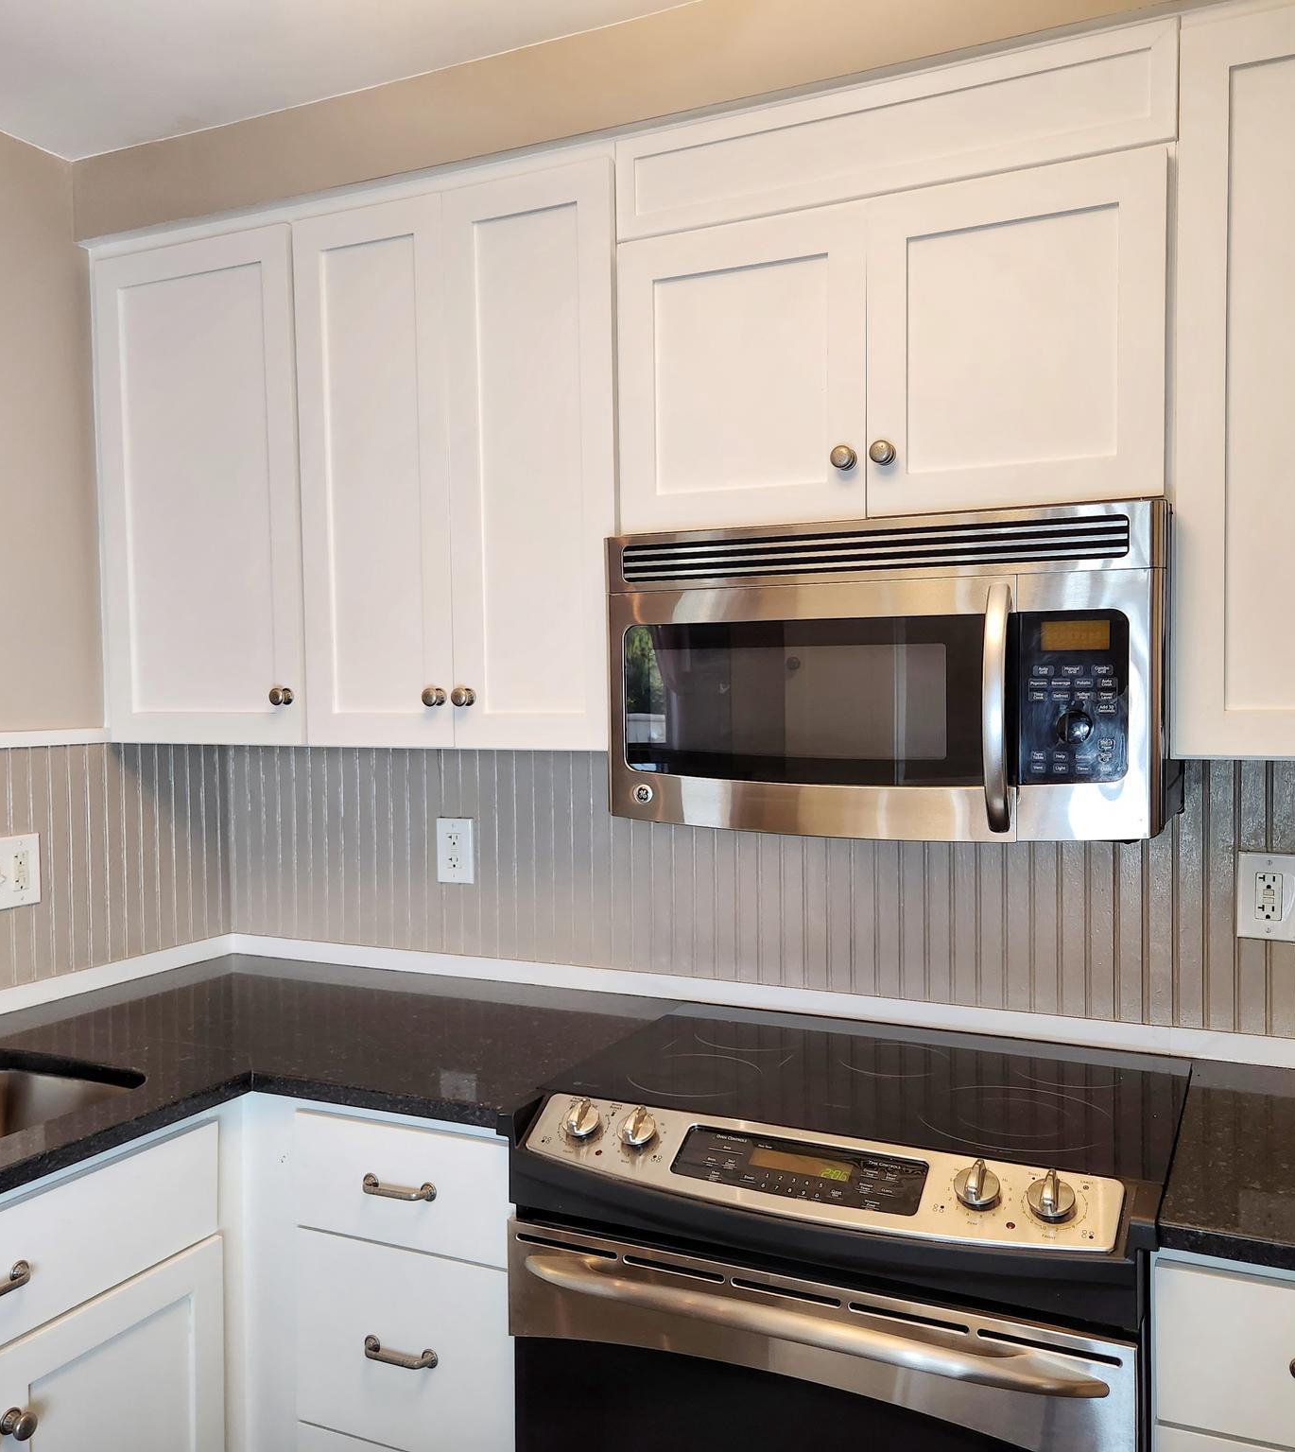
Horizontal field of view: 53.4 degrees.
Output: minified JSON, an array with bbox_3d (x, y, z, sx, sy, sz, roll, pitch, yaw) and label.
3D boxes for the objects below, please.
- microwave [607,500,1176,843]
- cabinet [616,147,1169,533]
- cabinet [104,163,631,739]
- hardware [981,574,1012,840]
[{"bbox_3d":[0.352,-0.071,1.847,0.758,0.410,0.425,0,2,26],"label":"microwave"},{"bbox_3d":[0.365,-0.500,1.881,0.754,0.423,0.322,0,2,26],"label":"cabinet"},{"bbox_3d":[-0.461,-0.413,2.283,1.064,0.885,0.322,0,2,26],"label":"cabinet"},{"bbox_3d":[0.421,-0.021,1.548,0.026,0.304,0.047,0,2,26],"label":"hardware"}]

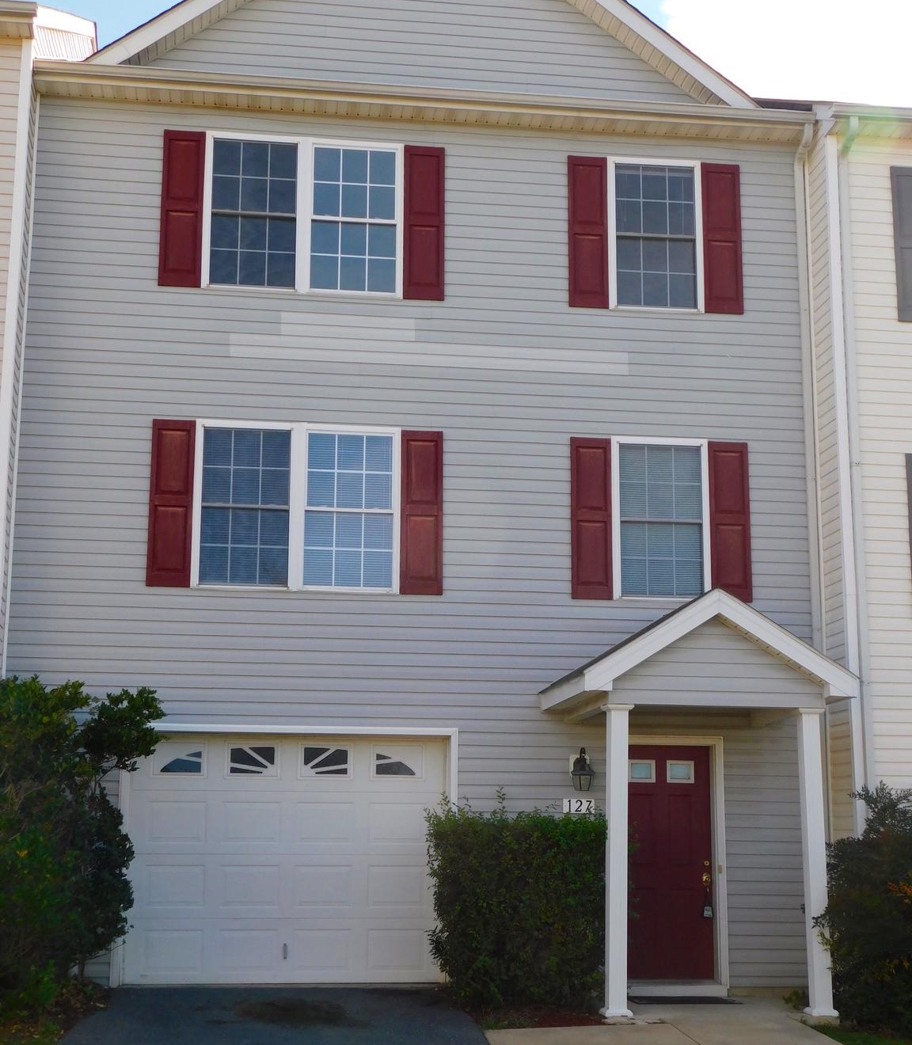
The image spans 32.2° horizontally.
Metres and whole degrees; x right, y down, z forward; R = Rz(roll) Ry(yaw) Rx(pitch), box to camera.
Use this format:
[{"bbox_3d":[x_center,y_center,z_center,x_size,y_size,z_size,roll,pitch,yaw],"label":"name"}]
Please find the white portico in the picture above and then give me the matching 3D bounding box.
[{"bbox_3d":[2.005,2.321,13.239,2.290,3.320,1.700,2,-11,-8],"label":"white portico"}]

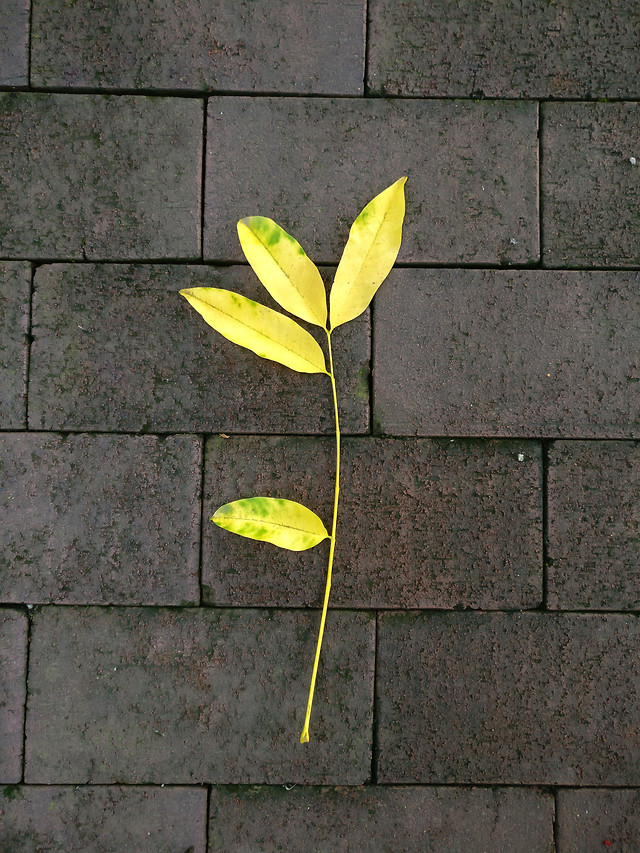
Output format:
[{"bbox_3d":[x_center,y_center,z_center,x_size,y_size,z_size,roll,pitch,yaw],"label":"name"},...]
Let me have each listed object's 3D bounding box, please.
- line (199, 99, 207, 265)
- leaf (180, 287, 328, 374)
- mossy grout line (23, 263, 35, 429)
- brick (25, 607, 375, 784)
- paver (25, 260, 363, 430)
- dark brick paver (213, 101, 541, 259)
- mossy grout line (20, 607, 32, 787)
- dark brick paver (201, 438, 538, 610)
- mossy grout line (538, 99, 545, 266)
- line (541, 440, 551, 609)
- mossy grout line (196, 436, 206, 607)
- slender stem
[{"bbox_3d":[-0.070,-0.150,0.422,0.004,0.006,0.101,1,88,-1],"label":"line"},{"bbox_3d":[-0.038,-0.060,0.413,0.102,0.007,0.029,27,88,0],"label":"leaf"},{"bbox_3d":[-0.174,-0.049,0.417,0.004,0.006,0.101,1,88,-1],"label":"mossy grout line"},{"bbox_3d":[-0.070,0.160,0.433,0.204,0.050,0.101,1,88,-1],"label":"brick"},{"bbox_3d":[-0.071,-0.046,0.440,0.203,0.050,0.101,1,88,-1],"label":"paver"},{"bbox_3d":[0.032,-0.148,0.445,0.203,0.050,0.101,1,88,-1],"label":"dark brick paver"},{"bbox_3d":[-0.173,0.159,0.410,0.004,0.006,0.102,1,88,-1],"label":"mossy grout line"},{"bbox_3d":[0.032,0.058,0.438,0.203,0.050,0.101,1,88,-1],"label":"dark brick paver"},{"bbox_3d":[0.135,-0.149,0.424,0.004,0.006,0.103,0,88,-1],"label":"mossy grout line"},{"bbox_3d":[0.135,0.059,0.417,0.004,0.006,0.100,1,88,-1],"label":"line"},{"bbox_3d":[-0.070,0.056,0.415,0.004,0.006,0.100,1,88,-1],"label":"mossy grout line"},{"bbox_3d":[0.003,0.064,0.410,0.014,0.004,0.246,4,88,0],"label":"slender stem"}]

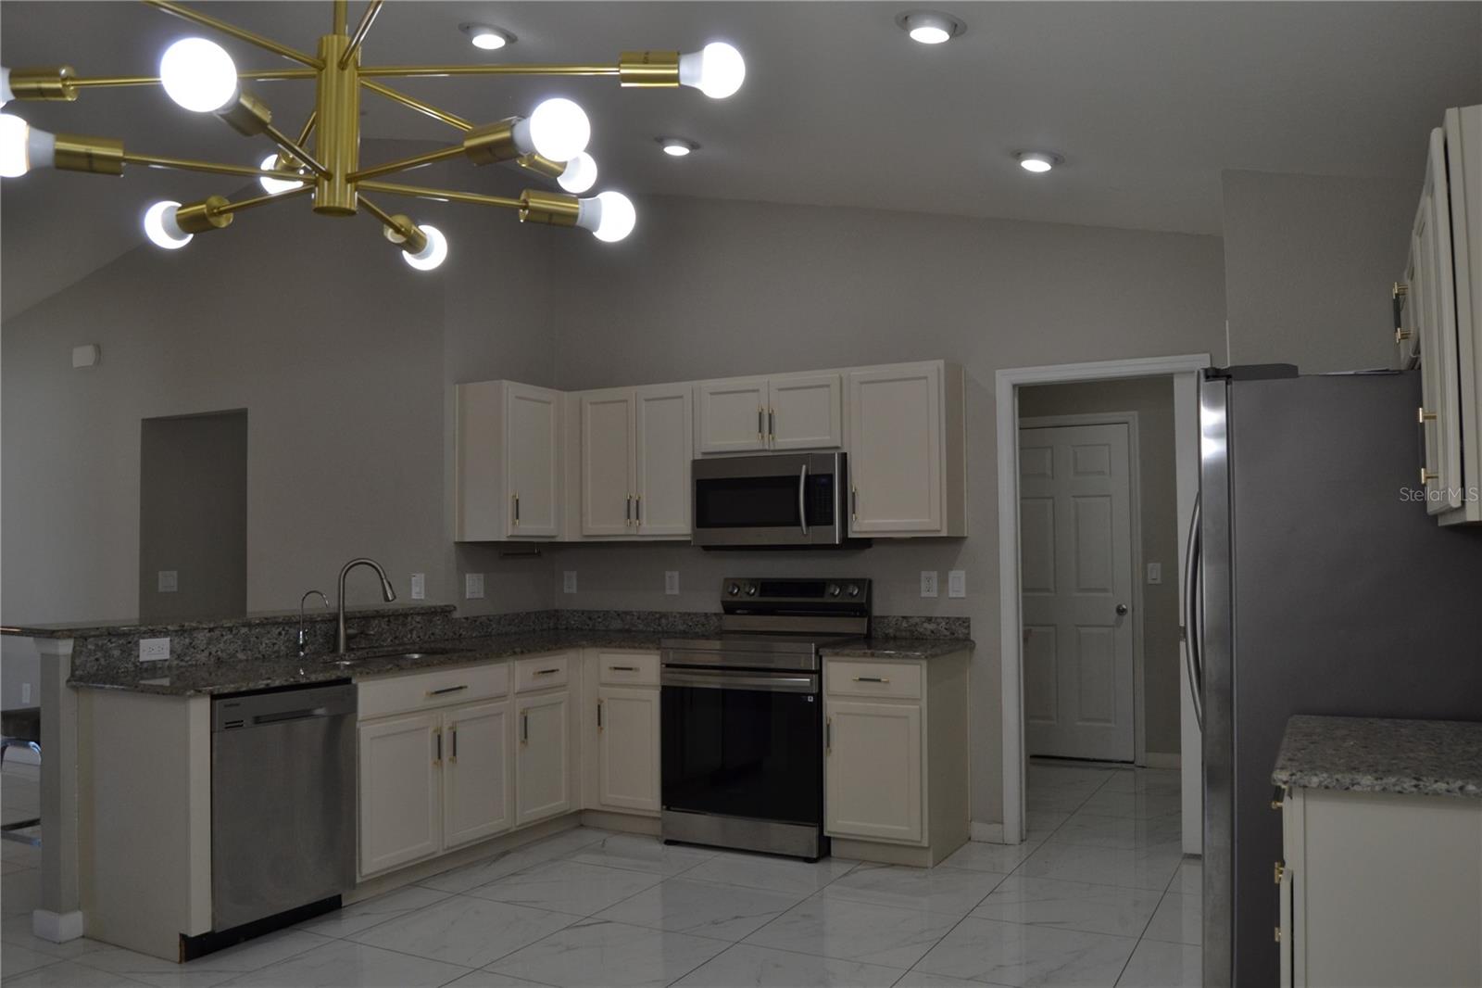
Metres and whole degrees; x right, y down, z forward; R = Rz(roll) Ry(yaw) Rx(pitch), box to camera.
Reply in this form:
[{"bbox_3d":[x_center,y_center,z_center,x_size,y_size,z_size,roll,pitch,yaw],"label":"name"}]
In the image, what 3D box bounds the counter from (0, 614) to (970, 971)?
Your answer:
[{"bbox_3d":[-0.786,1.009,4.403,2.770,1.045,2.750,-2,-4,27],"label":"counter"}]

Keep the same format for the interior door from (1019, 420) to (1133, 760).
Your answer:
[{"bbox_3d":[2.014,0.621,6.867,0.792,2.050,0.040,-2,-4,27],"label":"interior door"}]

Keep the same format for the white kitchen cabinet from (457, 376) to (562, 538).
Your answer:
[{"bbox_3d":[-1.132,-0.144,5.573,0.322,0.771,0.520,-2,-4,27],"label":"white kitchen cabinet"}]

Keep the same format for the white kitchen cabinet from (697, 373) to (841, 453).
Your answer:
[{"bbox_3d":[0.195,-0.359,5.334,0.782,0.389,0.322,-2,-4,27],"label":"white kitchen cabinet"}]

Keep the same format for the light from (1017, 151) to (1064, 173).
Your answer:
[{"bbox_3d":[1.084,-1.197,4.057,0.195,0.055,0.195,12,3,27],"label":"light"}]

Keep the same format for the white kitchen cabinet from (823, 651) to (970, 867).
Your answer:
[{"bbox_3d":[0.688,1.115,4.824,0.453,0.860,0.630,-2,-4,27],"label":"white kitchen cabinet"}]

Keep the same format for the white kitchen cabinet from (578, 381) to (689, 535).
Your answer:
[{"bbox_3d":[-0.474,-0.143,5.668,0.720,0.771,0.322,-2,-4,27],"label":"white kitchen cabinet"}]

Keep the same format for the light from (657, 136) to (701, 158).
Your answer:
[{"bbox_3d":[-0.274,-1.483,4.791,0.195,0.055,0.195,12,3,27],"label":"light"}]

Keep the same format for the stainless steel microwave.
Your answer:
[{"bbox_3d":[0.195,0.040,5.256,0.760,0.407,0.420,-2,-4,27],"label":"stainless steel microwave"}]

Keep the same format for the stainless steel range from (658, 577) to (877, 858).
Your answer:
[{"bbox_3d":[0.131,0.983,5.080,0.760,1.170,0.680,-2,-4,27],"label":"stainless steel range"}]

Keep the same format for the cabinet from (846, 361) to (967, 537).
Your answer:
[{"bbox_3d":[0.748,-0.189,5.038,0.463,0.771,0.322,-2,-4,27],"label":"cabinet"}]

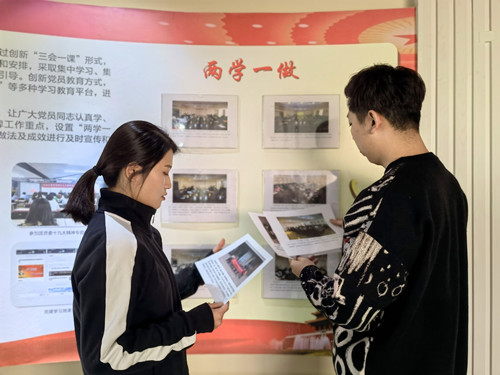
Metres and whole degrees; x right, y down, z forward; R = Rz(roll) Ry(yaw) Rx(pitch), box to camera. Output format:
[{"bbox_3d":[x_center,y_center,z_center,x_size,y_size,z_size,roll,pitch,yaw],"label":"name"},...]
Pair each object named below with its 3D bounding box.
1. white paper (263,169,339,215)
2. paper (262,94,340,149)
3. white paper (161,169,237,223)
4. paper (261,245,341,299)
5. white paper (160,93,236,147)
[{"bbox_3d":[0.203,0.038,1.528,0.297,0.210,0.008,0,0,3],"label":"white paper"},{"bbox_3d":[0.203,-0.257,1.528,0.297,0.210,0.008,0,0,3],"label":"paper"},{"bbox_3d":[-0.198,0.035,1.540,0.297,0.210,0.008,0,0,-4],"label":"white paper"},{"bbox_3d":[0.204,0.331,1.528,0.297,0.210,0.008,0,0,3],"label":"paper"},{"bbox_3d":[-0.197,-0.260,1.540,0.297,0.210,0.008,0,0,-4],"label":"white paper"}]

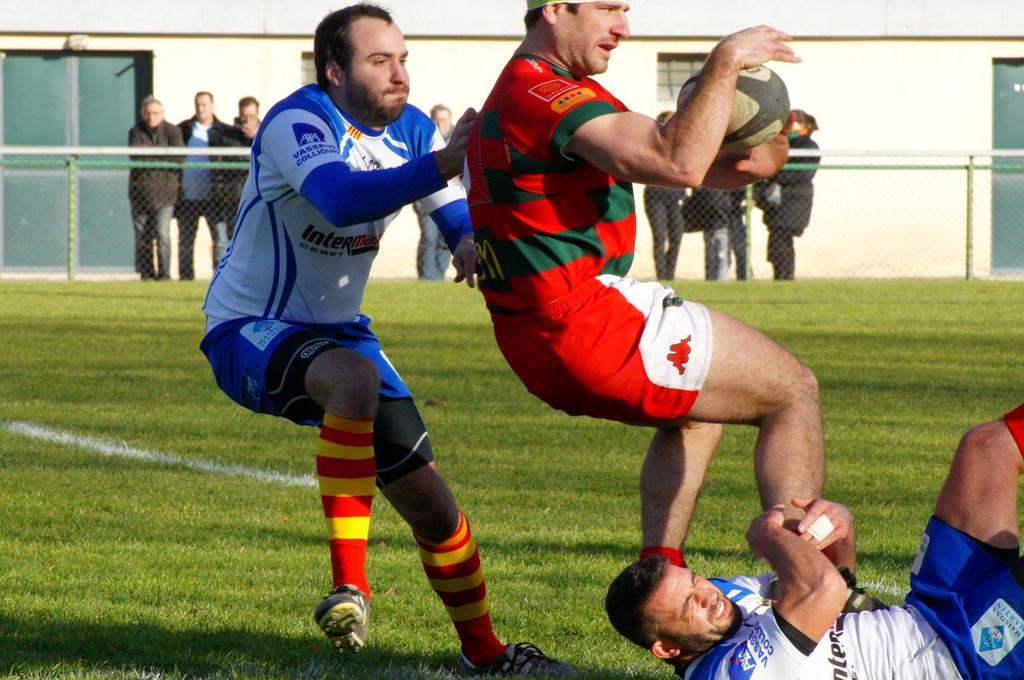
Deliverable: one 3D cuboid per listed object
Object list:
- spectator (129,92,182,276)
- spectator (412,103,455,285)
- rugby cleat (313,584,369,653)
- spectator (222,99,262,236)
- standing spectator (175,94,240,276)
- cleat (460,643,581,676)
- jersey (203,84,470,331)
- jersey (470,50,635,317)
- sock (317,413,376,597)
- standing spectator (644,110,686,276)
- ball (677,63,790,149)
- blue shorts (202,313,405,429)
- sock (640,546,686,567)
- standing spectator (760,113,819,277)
[{"bbox_3d":[-3.149,-1.311,75.500,0.500,1.710,0.350,0,1,-5],"label":"spectator"},{"bbox_3d":[-0.687,-1.271,75.500,0.480,1.640,0.330,0,1,-18],"label":"spectator"},{"bbox_3d":[-0.343,0.534,17.030,0.105,0.110,0.290,0,-16,9],"label":"rugby cleat"},{"bbox_3d":[-2.393,-1.300,75.400,0.500,1.700,0.400,1,1,30],"label":"spectator"},{"bbox_3d":[-2.706,-1.324,75.500,0.530,1.760,0.360,0,1,9],"label":"standing spectator"},{"bbox_3d":[0.015,0.666,17.600,0.290,0.100,0.105,1,1,33],"label":"cleat"},{"bbox_3d":[-0.357,-0.273,17.550,0.400,0.520,0.500,20,14,42],"label":"jersey"},{"bbox_3d":[0.082,-0.321,17.600,0.360,0.540,0.500,0,1,5],"label":"jersey"},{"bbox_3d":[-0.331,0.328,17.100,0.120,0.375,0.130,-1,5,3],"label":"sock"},{"bbox_3d":[1.431,-1.338,80.000,0.460,1.640,0.300,0,1,0],"label":"standing spectator"},{"bbox_3d":[0.458,-0.481,17.600,0.190,0.190,0.286,0,-6,-39],"label":"ball"},{"bbox_3d":[-0.426,0.061,17.500,0.380,0.260,0.420,1,2,41],"label":"blue shorts"},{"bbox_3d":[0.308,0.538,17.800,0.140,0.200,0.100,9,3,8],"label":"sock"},{"bbox_3d":[2.454,-1.249,75.500,0.450,1.600,0.500,-1,1,-25],"label":"standing spectator"}]

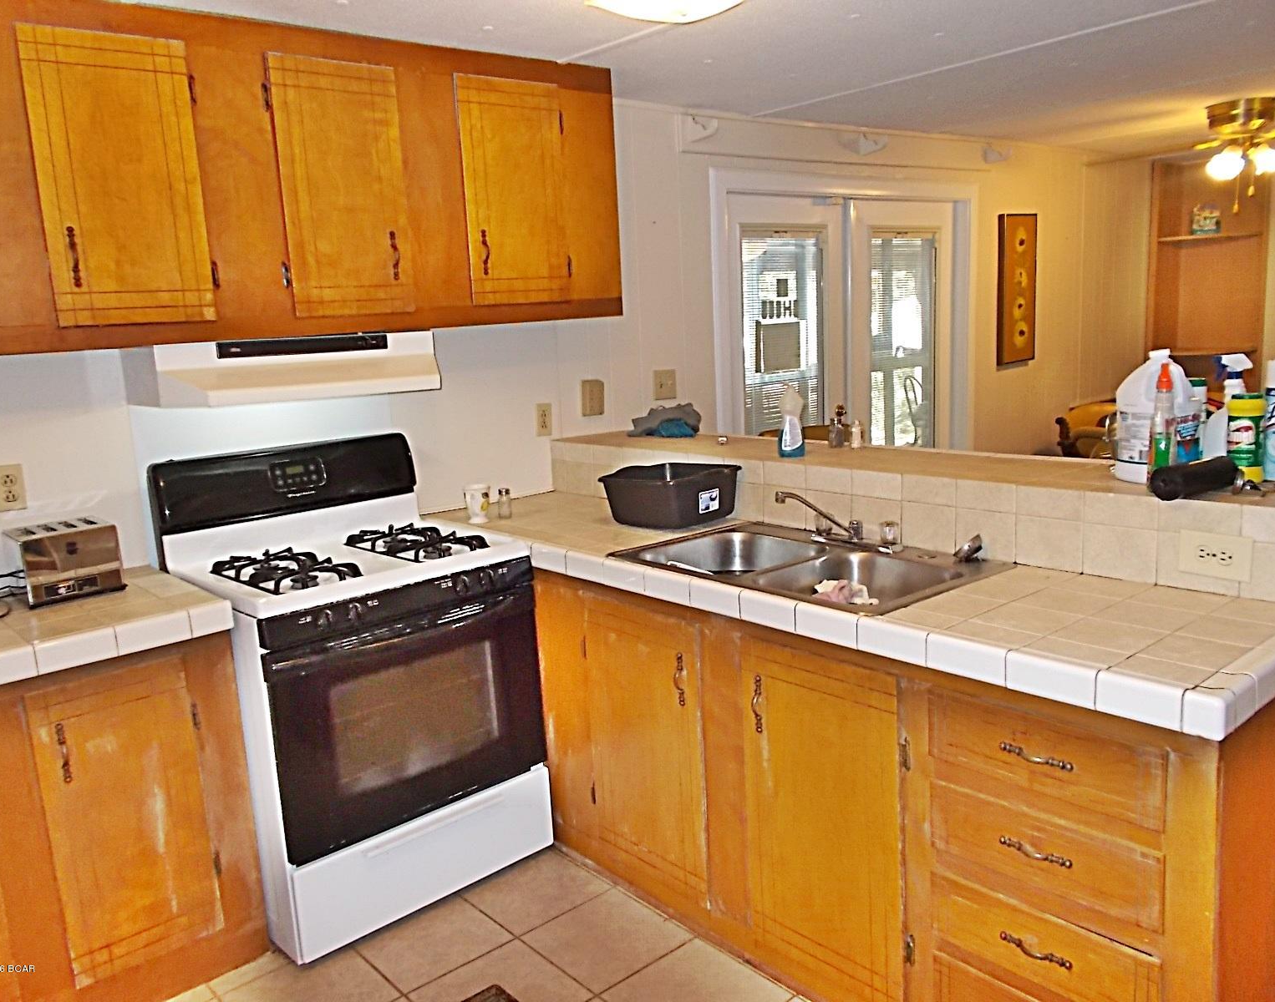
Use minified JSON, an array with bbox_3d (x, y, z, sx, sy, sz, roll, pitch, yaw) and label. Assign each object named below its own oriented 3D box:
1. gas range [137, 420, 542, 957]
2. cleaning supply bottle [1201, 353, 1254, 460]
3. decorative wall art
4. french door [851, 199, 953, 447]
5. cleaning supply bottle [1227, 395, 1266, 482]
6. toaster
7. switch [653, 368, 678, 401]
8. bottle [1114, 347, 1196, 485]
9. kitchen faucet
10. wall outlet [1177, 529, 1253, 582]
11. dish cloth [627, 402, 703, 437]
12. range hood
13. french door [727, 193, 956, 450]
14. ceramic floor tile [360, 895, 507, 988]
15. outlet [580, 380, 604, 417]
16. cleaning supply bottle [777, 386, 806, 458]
[{"bbox_3d":[-0.763,0.458,2.810,0.764,1.194,0.650,-12,13,-40],"label":"gas range"},{"bbox_3d":[1.340,-0.194,2.274,0.110,0.270,0.070,3,12,30],"label":"cleaning supply bottle"},{"bbox_3d":[2.033,-1.133,5.377,0.315,0.775,0.045,-12,13,-39],"label":"decorative wall art"},{"bbox_3d":[1.368,-0.508,5.202,0.910,2.020,0.050,-12,14,-40],"label":"french door"},{"bbox_3d":[1.249,-0.129,2.063,0.070,0.178,0.070,7,14,44],"label":"cleaning supply bottle"},{"bbox_3d":[-1.433,0.149,2.519,0.220,0.168,0.195,-12,14,-40],"label":"toaster"},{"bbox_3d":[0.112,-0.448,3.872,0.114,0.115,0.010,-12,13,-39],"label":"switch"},{"bbox_3d":[1.180,-0.197,2.282,0.145,0.290,0.145,-12,14,-40],"label":"bottle"},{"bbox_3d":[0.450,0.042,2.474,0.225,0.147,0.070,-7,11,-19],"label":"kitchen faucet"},{"bbox_3d":[1.094,0.105,1.907,0.010,0.082,0.126,-12,13,-39],"label":"wall outlet"},{"bbox_3d":[0.103,-0.295,3.607,0.255,0.110,0.130,3,12,29],"label":"dish cloth"},{"bbox_3d":[-0.919,-0.366,2.738,0.765,0.150,0.455,-12,14,-40],"label":"range hood"},{"bbox_3d":[1.022,-0.433,4.900,1.840,2.020,0.060,-12,14,-40],"label":"french door"},{"bbox_3d":[-0.519,1.106,2.535,0.306,0.010,0.306,-12,13,-39],"label":"ceramic floor tile"},{"bbox_3d":[-0.158,-0.371,3.636,0.075,0.124,0.038,-12,13,-39],"label":"outlet"},{"bbox_3d":[0.444,-0.231,2.912,0.083,0.204,0.060,-1,11,9],"label":"cleaning supply bottle"}]

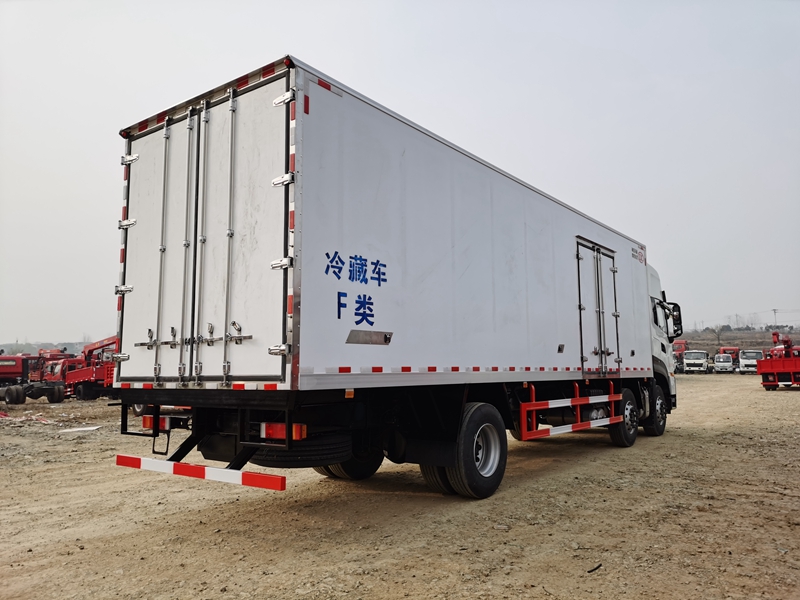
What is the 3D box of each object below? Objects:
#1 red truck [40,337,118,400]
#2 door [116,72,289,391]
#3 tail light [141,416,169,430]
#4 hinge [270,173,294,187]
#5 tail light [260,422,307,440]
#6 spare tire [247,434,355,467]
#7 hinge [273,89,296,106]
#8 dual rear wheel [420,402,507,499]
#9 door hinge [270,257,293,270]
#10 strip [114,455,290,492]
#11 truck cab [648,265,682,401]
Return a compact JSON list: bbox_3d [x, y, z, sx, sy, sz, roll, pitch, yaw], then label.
[{"bbox_3d":[-19.514,4.425,41.261,2.350,4.150,7.300,-4,-7,28],"label":"red truck"},{"bbox_3d":[-1.827,-0.512,5.659,2.370,2.500,0.130,-5,-8,36],"label":"door"},{"bbox_3d":[-2.413,1.235,6.272,0.480,0.120,0.070,-5,-8,37],"label":"tail light"},{"bbox_3d":[-0.939,-0.959,4.987,0.228,0.084,0.050,-5,-8,37],"label":"hinge"},{"bbox_3d":[-0.956,1.072,5.142,0.480,0.135,0.090,-5,-8,36],"label":"tail light"},{"bbox_3d":[-1.031,1.528,6.489,1.055,0.285,1.055,-1,-6,0],"label":"spare tire"},{"bbox_3d":[-0.944,-1.637,5.066,0.228,0.084,0.050,-5,-8,37],"label":"hinge"},{"bbox_3d":[0.774,1.750,7.350,0.630,1.060,1.060,-5,-8,36],"label":"dual rear wheel"},{"bbox_3d":[-0.935,-0.286,4.910,0.228,0.084,0.050,-5,-8,37],"label":"door hinge"},{"bbox_3d":[-1.833,1.492,5.467,2.395,0.100,0.048,-5,-8,37],"label":"strip"},{"bbox_3d":[4.642,0.854,14.090,2.500,3.050,1.980,-5,-8,37],"label":"truck cab"}]

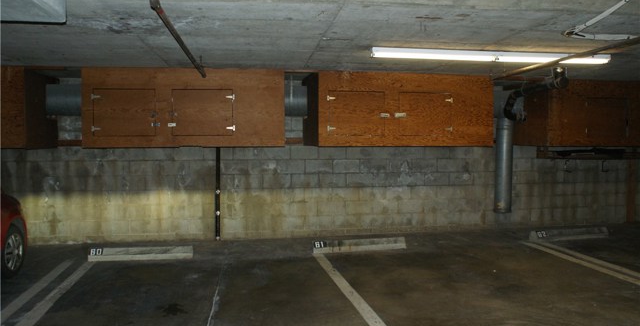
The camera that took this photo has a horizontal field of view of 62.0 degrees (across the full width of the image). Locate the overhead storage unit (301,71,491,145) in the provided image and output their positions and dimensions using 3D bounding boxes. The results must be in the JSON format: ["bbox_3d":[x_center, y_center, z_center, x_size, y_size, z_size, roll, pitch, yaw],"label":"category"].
[{"bbox_3d":[1.013,-0.688,7.309,2.314,0.921,1.165,0,2,-11],"label":"overhead storage unit"}]

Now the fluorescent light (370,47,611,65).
[{"bbox_3d":[1.660,-1.015,5.106,2.440,0.090,0.110,0,2,-11],"label":"fluorescent light"}]

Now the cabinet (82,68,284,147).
[{"bbox_3d":[-1.661,-0.666,6.804,2.299,0.921,1.165,0,2,-11],"label":"cabinet"}]

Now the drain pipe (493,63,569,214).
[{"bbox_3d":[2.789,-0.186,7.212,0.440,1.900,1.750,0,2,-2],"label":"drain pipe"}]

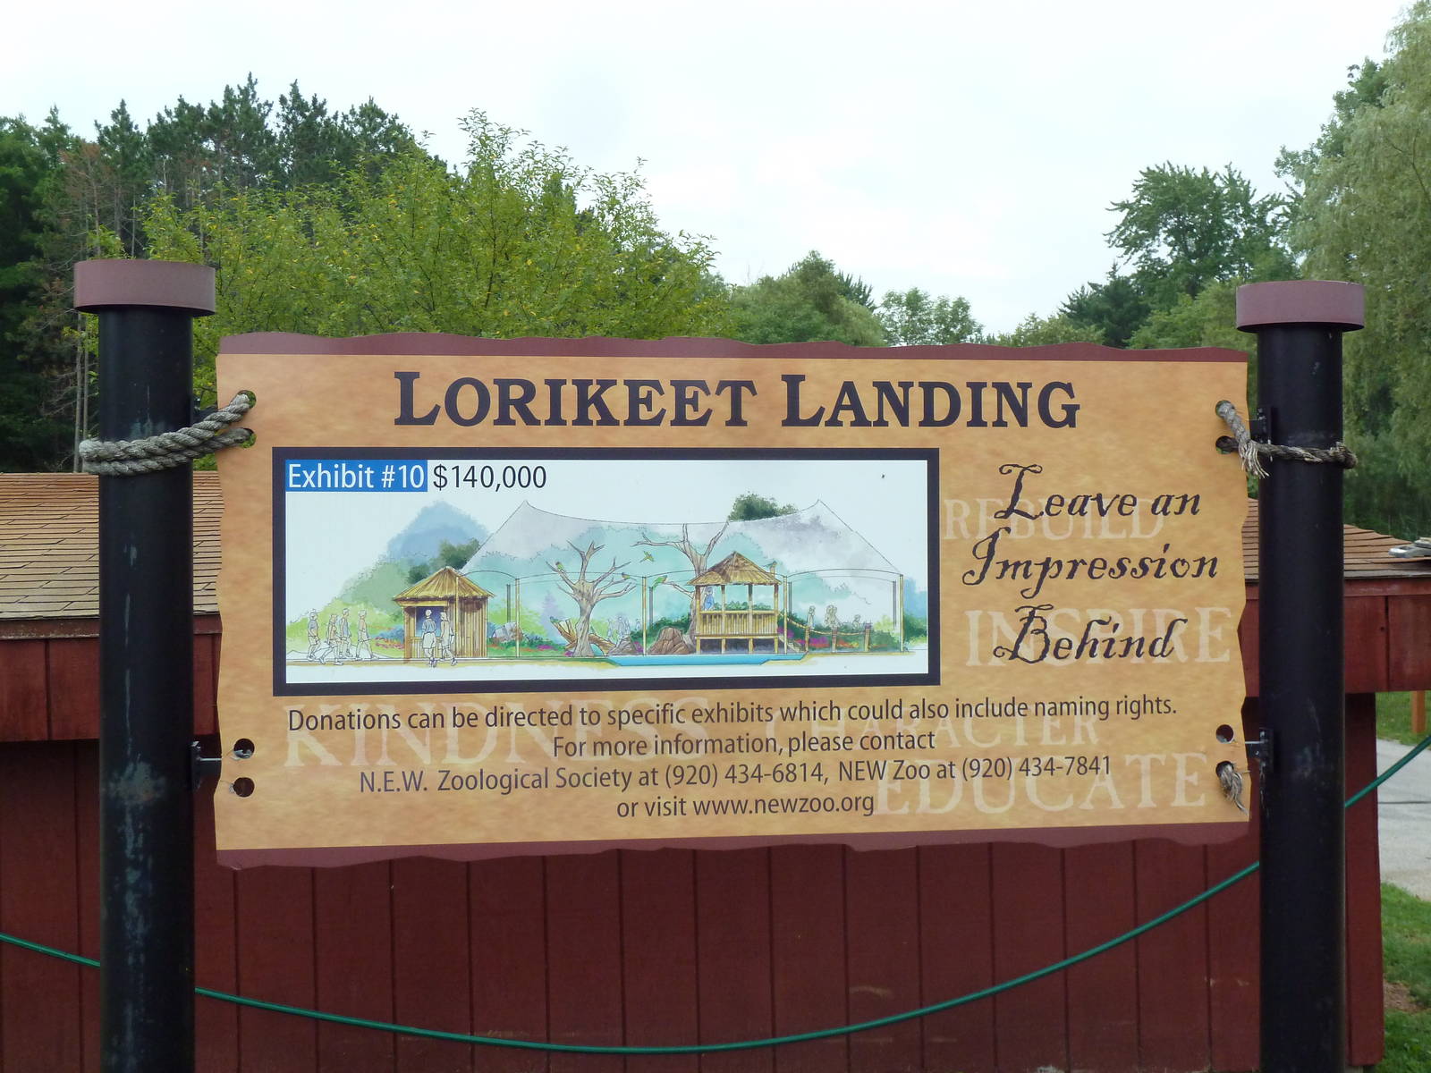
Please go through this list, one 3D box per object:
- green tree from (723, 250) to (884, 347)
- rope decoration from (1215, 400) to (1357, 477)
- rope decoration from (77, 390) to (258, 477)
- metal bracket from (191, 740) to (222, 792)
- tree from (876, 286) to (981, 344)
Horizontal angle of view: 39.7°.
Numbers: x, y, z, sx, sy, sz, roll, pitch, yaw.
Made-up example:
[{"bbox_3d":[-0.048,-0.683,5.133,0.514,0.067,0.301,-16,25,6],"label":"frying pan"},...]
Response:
[{"bbox_3d":[1.990,-2.930,45.000,4.200,7.100,4.200,-1,1,0],"label":"green tree"},{"bbox_3d":[0.780,-0.135,2.710,0.198,0.105,0.145,-1,1,-8],"label":"rope decoration"},{"bbox_3d":[-0.685,-0.128,2.480,0.222,0.110,0.150,-1,1,-8],"label":"rope decoration"},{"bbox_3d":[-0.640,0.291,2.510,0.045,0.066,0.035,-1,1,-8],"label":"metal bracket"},{"bbox_3d":[5.150,-2.740,48.000,2.900,6.600,2.900,-1,1,0],"label":"tree"}]

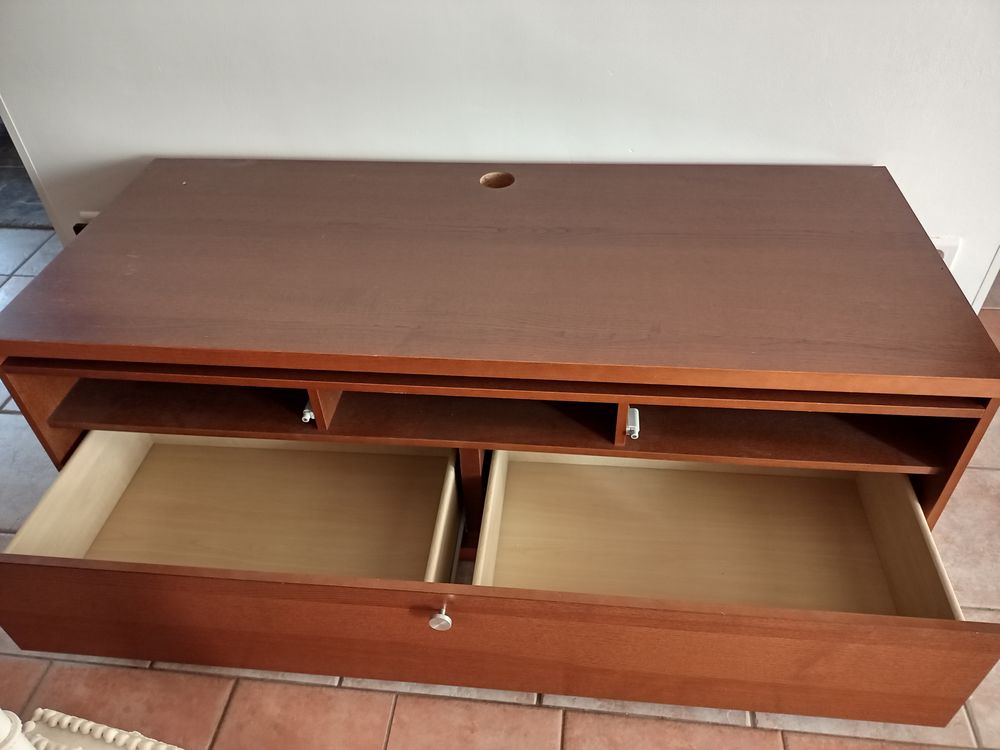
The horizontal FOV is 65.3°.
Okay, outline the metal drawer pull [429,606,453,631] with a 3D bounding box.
[{"bbox_3d":[-0.079,0.319,1.046,0.030,0.030,0.031,2,41,6],"label":"metal drawer pull"}]

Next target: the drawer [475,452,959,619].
[{"bbox_3d":[0.320,0.272,1.294,0.682,0.170,0.457,2,41,6],"label":"drawer"}]

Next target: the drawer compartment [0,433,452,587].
[{"bbox_3d":[-0.414,0.242,1.370,0.679,0.170,0.457,2,41,6],"label":"drawer compartment"}]

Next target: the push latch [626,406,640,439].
[{"bbox_3d":[0.208,0.077,1.225,0.020,0.018,0.062,2,41,6],"label":"push latch"}]

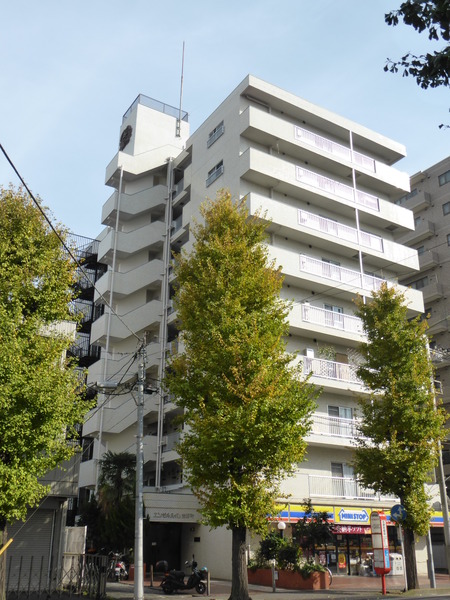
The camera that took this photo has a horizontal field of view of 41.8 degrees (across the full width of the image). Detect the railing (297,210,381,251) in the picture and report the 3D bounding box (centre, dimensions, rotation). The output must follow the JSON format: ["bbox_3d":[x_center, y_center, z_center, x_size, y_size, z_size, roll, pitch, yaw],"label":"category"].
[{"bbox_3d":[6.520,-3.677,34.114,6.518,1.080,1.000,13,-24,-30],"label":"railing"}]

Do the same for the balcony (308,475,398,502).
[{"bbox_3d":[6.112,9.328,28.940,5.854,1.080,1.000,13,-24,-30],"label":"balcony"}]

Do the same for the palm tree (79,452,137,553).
[{"bbox_3d":[-5.326,9.310,26.623,2.600,4.896,2.600,13,-24,-30],"label":"palm tree"}]

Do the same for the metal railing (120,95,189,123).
[{"bbox_3d":[-5.206,-13.492,44.256,3.905,0.970,3.000,13,-24,-30],"label":"metal railing"}]

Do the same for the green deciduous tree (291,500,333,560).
[{"bbox_3d":[3.441,8.965,22.914,1.650,2.364,1.600,13,-24,-30],"label":"green deciduous tree"}]

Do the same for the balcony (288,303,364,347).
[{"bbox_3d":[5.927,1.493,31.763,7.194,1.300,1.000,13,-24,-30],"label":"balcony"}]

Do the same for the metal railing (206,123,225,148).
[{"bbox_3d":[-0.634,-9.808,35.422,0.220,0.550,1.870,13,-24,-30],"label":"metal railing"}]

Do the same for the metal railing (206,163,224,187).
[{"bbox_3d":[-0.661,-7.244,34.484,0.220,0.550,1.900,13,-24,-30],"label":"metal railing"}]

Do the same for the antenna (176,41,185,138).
[{"bbox_3d":[-3.326,-15.990,44.325,0.350,8.906,0.350,13,-24,-30],"label":"antenna"}]

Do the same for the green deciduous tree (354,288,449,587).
[{"bbox_3d":[6.816,4.791,23.213,3.700,11.900,3.700,13,-24,-30],"label":"green deciduous tree"}]

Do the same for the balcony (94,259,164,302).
[{"bbox_3d":[-6.082,-1.166,37.561,3.580,2.830,2.300,13,-24,-30],"label":"balcony"}]

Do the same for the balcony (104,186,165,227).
[{"bbox_3d":[-6.019,-6.330,39.484,3.570,2.850,2.200,13,-24,-30],"label":"balcony"}]

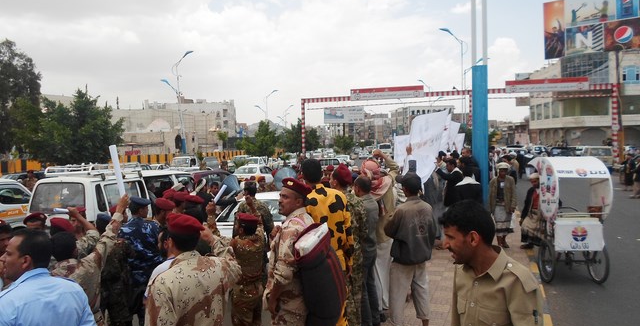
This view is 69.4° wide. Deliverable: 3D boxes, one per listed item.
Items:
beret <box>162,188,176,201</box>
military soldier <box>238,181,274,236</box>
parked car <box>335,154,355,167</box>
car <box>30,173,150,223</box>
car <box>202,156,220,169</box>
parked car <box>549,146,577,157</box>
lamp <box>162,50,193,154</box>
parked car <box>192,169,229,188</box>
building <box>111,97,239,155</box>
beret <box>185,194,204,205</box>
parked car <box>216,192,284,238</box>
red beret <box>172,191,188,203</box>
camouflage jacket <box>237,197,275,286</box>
[{"bbox_3d":[-2.210,0.456,6.800,0.250,0.150,0.270,0,2,30],"label":"beret"},{"bbox_3d":[-0.955,1.178,6.950,0.520,1.760,0.380,-1,2,-12],"label":"military soldier"},{"bbox_3d":[2.067,0.126,39.000,1.750,1.600,4.400,-2,2,-14],"label":"parked car"},{"bbox_3d":[-5.900,1.119,13.000,1.620,1.800,4.100,-1,2,5],"label":"car"},{"bbox_3d":[-10.798,0.161,46.000,1.750,1.600,4.400,-1,2,0],"label":"car"},{"bbox_3d":[21.511,-0.508,41.000,1.750,1.650,4.400,0,2,30],"label":"parked car"},{"bbox_3d":[-14.389,-5.104,47.000,3.200,12.200,0.700,-1,2,0],"label":"lamp"},{"bbox_3d":[-3.954,1.055,17.000,1.750,1.500,4.400,-1,1,20],"label":"parked car"},{"bbox_3d":[-36.451,-6.853,115.000,31.000,15.600,20.000,-2,1,-12],"label":"building"},{"bbox_3d":[-1.521,0.442,5.600,0.250,0.130,0.260,-1,1,18],"label":"beret"},{"bbox_3d":[-0.880,1.172,8.500,1.700,1.400,4.400,-1,1,9],"label":"parked car"},{"bbox_3d":[-1.751,0.433,5.800,0.240,0.130,0.260,-1,1,18],"label":"red beret"},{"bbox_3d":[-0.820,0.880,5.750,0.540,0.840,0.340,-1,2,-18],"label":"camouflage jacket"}]

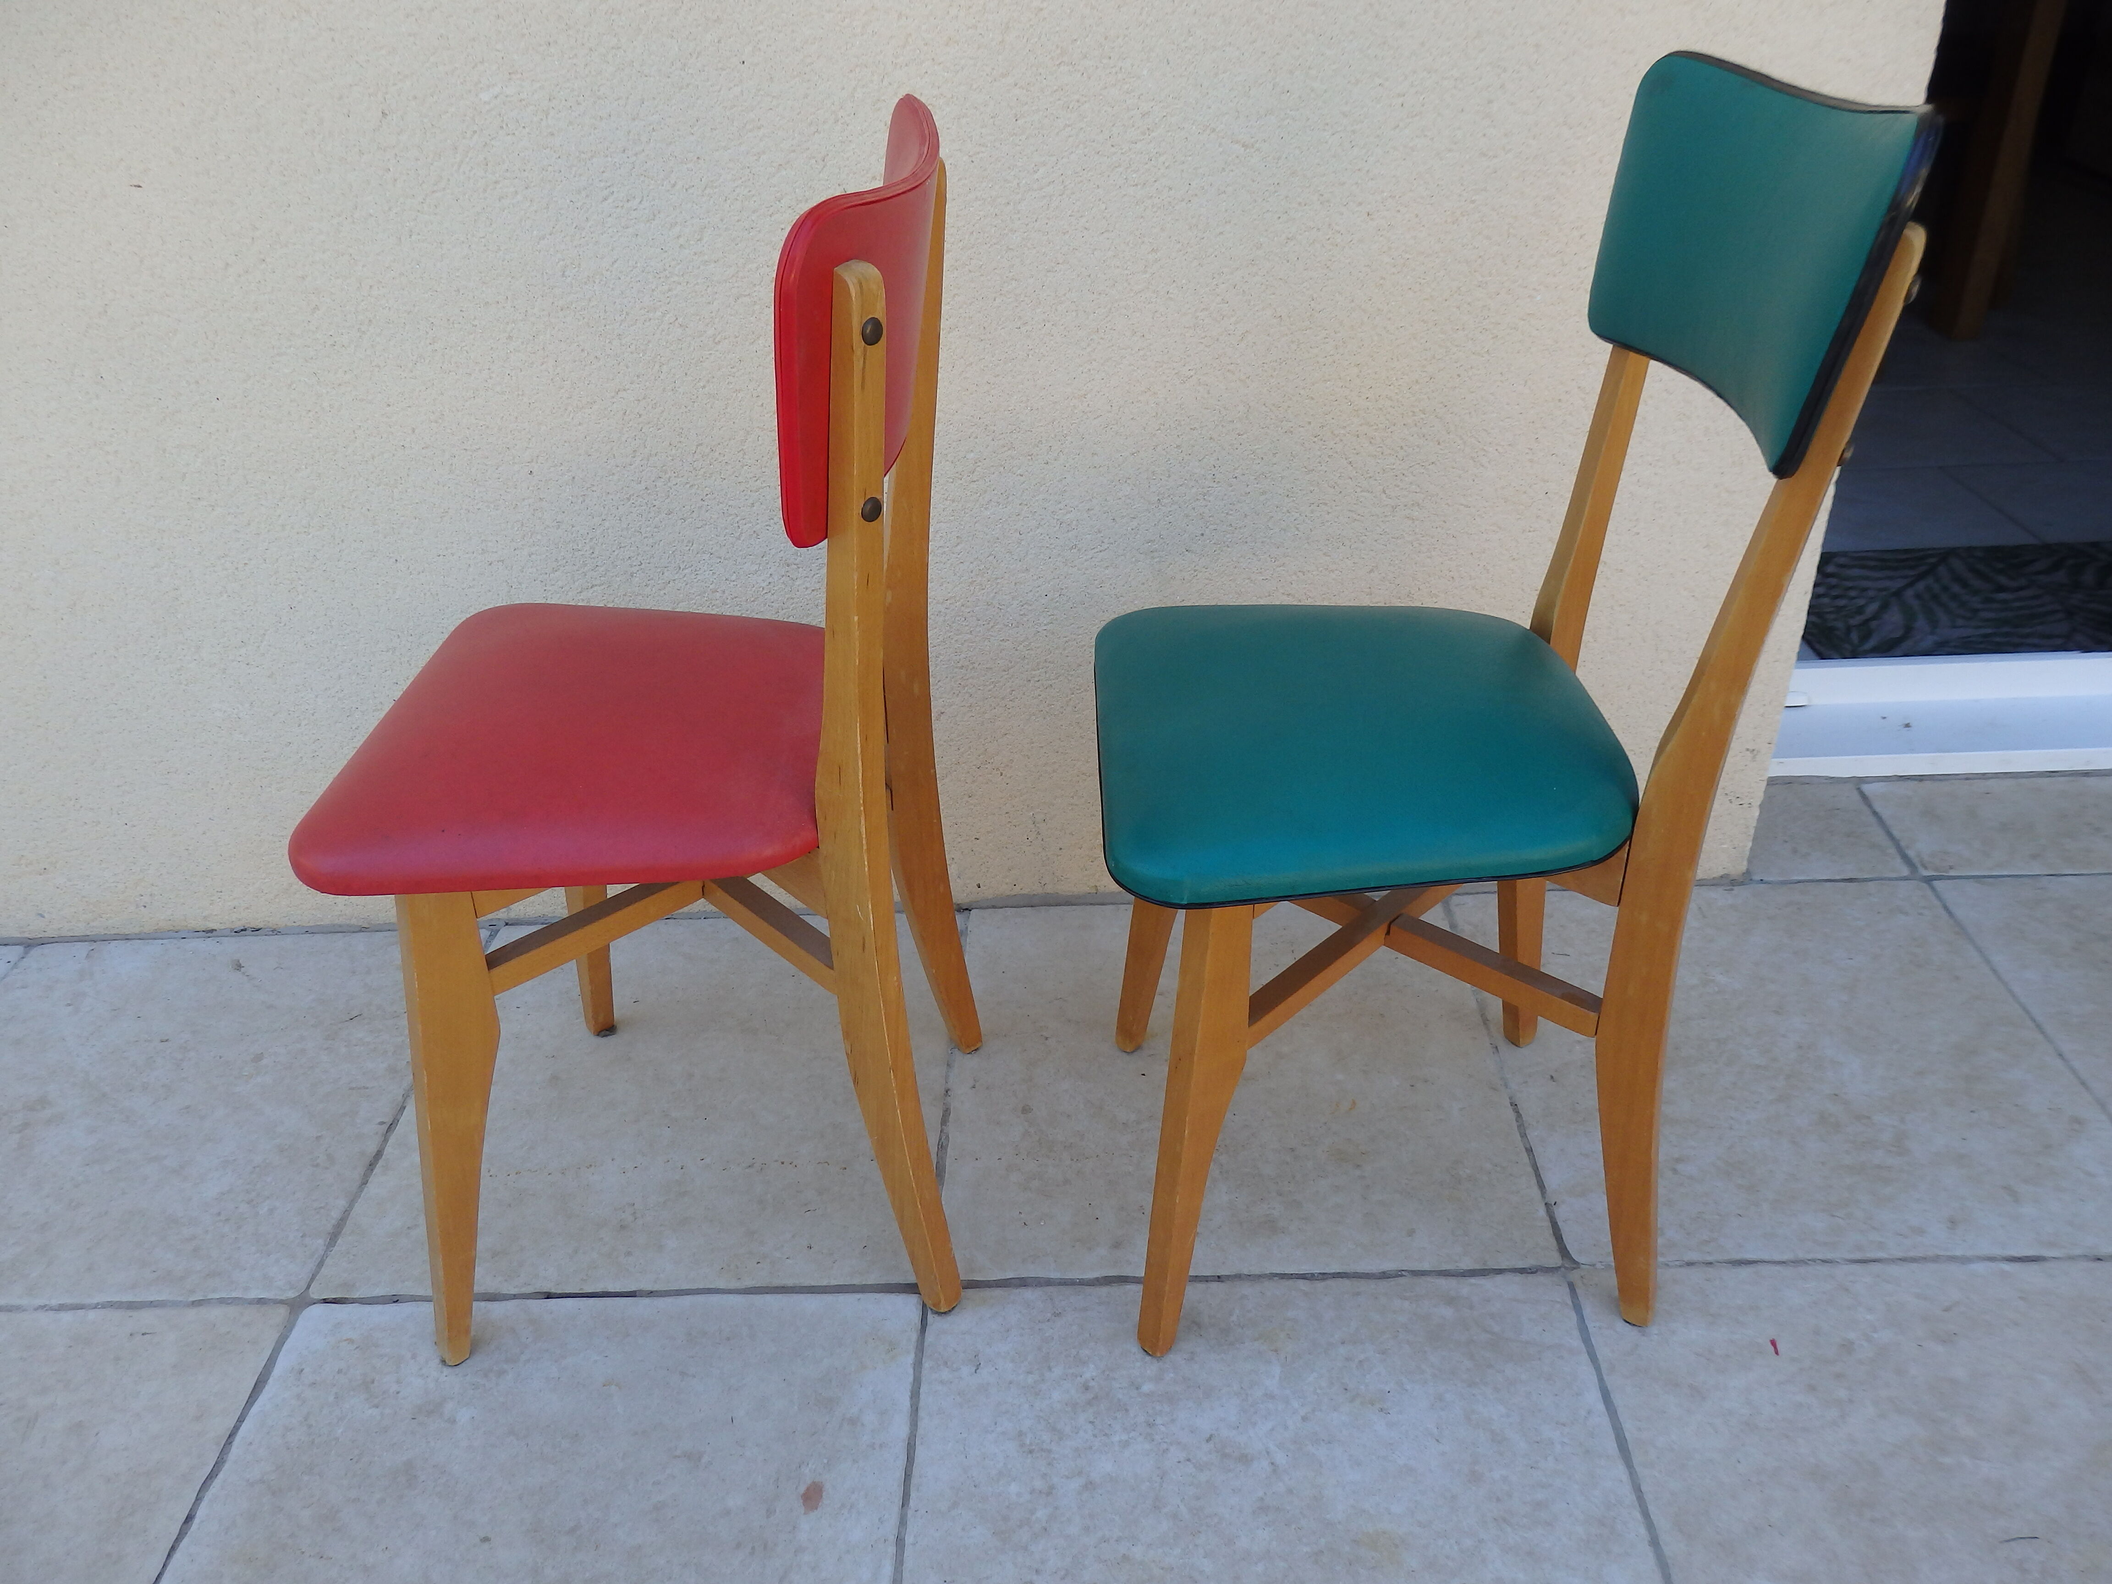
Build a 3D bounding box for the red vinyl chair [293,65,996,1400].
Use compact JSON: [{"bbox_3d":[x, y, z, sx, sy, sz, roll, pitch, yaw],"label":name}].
[{"bbox_3d":[-0.275,-0.028,1.097,0.428,0.832,0.402,-1,31,3],"label":"red vinyl chair"}]

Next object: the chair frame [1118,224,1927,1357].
[{"bbox_3d":[0.244,-0.013,1.074,0.421,0.783,0.386,-3,31,1],"label":"chair frame"}]

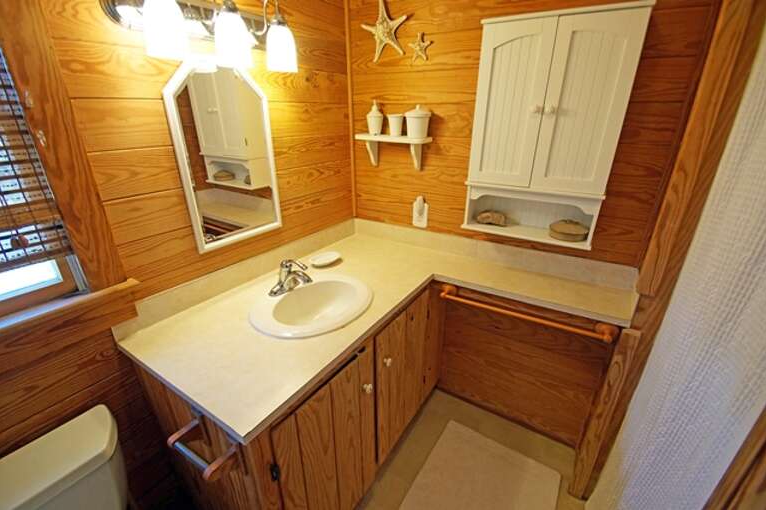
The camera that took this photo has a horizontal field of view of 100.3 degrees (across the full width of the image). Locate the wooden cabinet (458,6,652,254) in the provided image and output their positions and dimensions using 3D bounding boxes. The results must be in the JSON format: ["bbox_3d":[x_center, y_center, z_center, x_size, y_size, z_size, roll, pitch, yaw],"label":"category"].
[{"bbox_3d":[0.602,-0.449,1.219,0.511,0.777,0.154,13,25,29],"label":"wooden cabinet"}]

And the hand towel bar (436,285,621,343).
[{"bbox_3d":[0.533,0.226,1.250,0.659,0.065,0.085,13,25,29],"label":"hand towel bar"}]

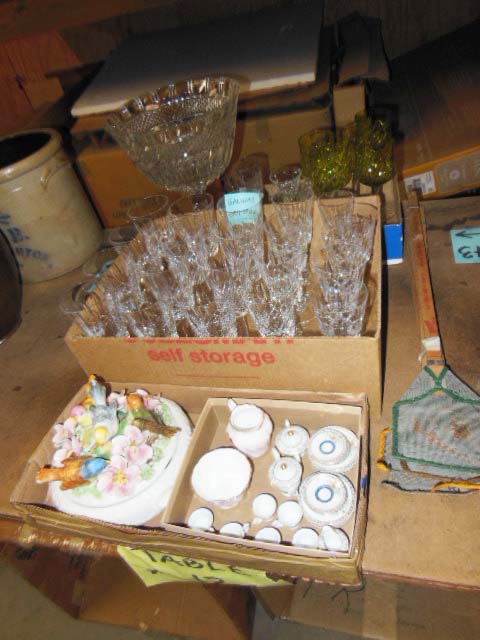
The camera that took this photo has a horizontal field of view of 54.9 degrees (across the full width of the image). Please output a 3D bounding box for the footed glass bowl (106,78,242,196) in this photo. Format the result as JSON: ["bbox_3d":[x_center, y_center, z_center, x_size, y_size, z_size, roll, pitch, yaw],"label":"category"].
[{"bbox_3d":[-0.097,-0.310,0.987,0.267,0.303,0.267,-9,40,8],"label":"footed glass bowl"}]

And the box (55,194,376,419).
[{"bbox_3d":[0.009,-0.041,0.790,0.445,0.149,0.357,0,42,17],"label":"box"}]

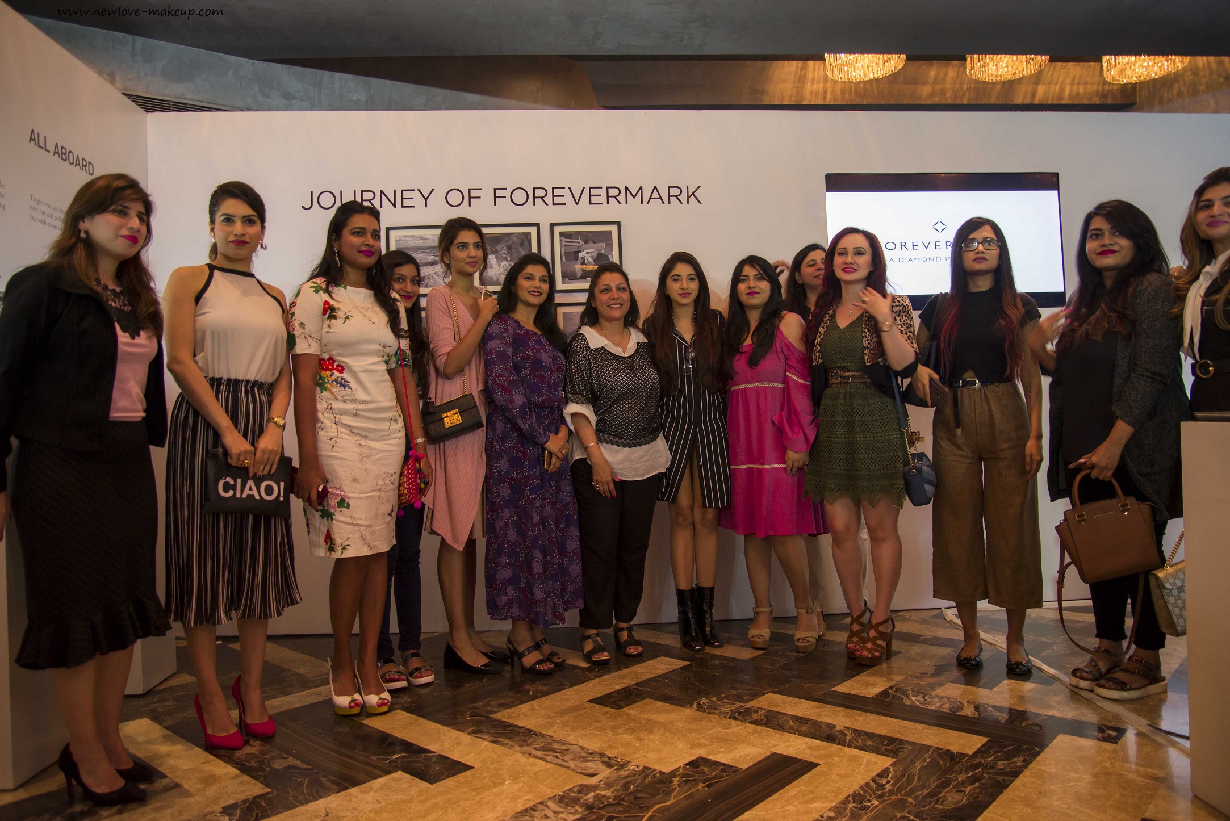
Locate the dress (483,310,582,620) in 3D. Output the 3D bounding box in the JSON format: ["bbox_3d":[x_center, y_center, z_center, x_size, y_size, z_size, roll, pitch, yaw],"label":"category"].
[{"bbox_3d":[-0.327,0.233,3.260,0.400,1.200,0.320,0,-2,-38],"label":"dress"}]

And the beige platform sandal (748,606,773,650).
[{"bbox_3d":[0.627,0.934,3.530,0.100,0.155,0.220,-2,-2,13],"label":"beige platform sandal"}]

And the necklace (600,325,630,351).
[{"bbox_3d":[0.002,-0.311,3.360,0.125,0.120,0.110,-1,-2,-13],"label":"necklace"}]

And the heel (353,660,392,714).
[{"bbox_3d":[-0.830,0.947,2.810,0.090,0.150,0.210,0,-2,-33],"label":"heel"}]

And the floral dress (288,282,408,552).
[{"bbox_3d":[-0.918,0.023,2.820,0.400,0.945,0.280,-1,-2,-31],"label":"floral dress"}]

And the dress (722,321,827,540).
[{"bbox_3d":[0.675,0.086,3.480,0.440,0.900,0.350,-2,-2,15],"label":"dress"}]

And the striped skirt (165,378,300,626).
[{"bbox_3d":[-1.172,0.279,2.510,0.380,0.740,0.320,0,-2,-37],"label":"striped skirt"}]

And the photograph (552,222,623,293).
[{"bbox_3d":[-0.139,-0.757,4.030,0.345,0.340,0.025,-2,-2,-4],"label":"photograph"}]

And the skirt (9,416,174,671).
[{"bbox_3d":[-1.359,0.346,2.130,0.340,0.630,0.350,-3,-2,31],"label":"skirt"}]

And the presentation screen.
[{"bbox_3d":[1.666,-0.858,4.140,1.210,0.690,0.070,-2,-2,-4],"label":"presentation screen"}]

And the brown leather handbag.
[{"bbox_3d":[1.564,0.481,2.600,0.310,0.580,0.160,-9,-5,24],"label":"brown leather handbag"}]

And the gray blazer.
[{"bbox_3d":[1.687,-0.048,2.750,0.320,0.820,0.430,0,-2,-35],"label":"gray blazer"}]

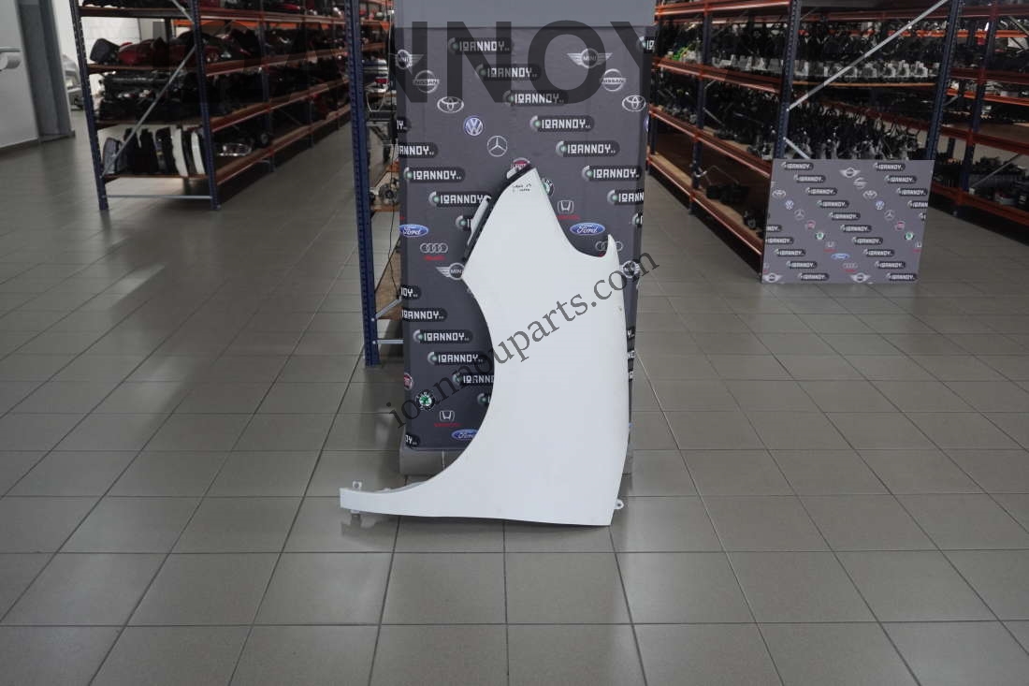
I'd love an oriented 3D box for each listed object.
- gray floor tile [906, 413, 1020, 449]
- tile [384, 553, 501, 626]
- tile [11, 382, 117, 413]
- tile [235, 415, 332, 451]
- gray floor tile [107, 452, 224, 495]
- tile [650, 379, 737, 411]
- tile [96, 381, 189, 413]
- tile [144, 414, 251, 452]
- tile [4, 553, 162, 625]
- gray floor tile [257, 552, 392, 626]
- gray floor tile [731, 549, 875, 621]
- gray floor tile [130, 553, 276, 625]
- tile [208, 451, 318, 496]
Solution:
[{"bbox_3d":[1.610,0.317,3.089,0.300,0.010,0.300,0,20,-2],"label":"gray floor tile"},{"bbox_3d":[-0.173,0.627,2.194,0.300,0.010,0.300,0,20,-2],"label":"tile"},{"bbox_3d":[-1.701,0.209,3.269,0.298,0.010,0.298,0,20,-2],"label":"tile"},{"bbox_3d":[-0.797,0.314,3.020,0.300,0.010,0.300,0,20,-2],"label":"tile"},{"bbox_3d":[-1.087,0.416,2.722,0.298,0.010,0.298,0,20,-2],"label":"gray floor tile"},{"bbox_3d":[0.701,0.214,3.354,0.300,0.010,0.300,0,20,-2],"label":"tile"},{"bbox_3d":[-1.412,0.211,3.293,0.300,0.010,0.300,0,20,-2],"label":"tile"},{"bbox_3d":[-1.108,0.318,3.043,0.301,0.010,0.301,0,20,-2],"label":"tile"},{"bbox_3d":[-1.078,0.626,2.168,0.300,0.010,0.300,0,20,-2],"label":"tile"},{"bbox_3d":[-0.474,0.627,2.185,0.300,0.010,0.300,0,20,-2],"label":"gray floor tile"},{"bbox_3d":[0.738,0.634,2.237,0.301,0.010,0.301,0,20,-2],"label":"gray floor tile"},{"bbox_3d":[-0.772,0.623,2.167,0.298,0.010,0.298,0,20,-2],"label":"gray floor tile"},{"bbox_3d":[-0.787,0.417,2.730,0.298,0.010,0.298,0,20,-2],"label":"tile"}]

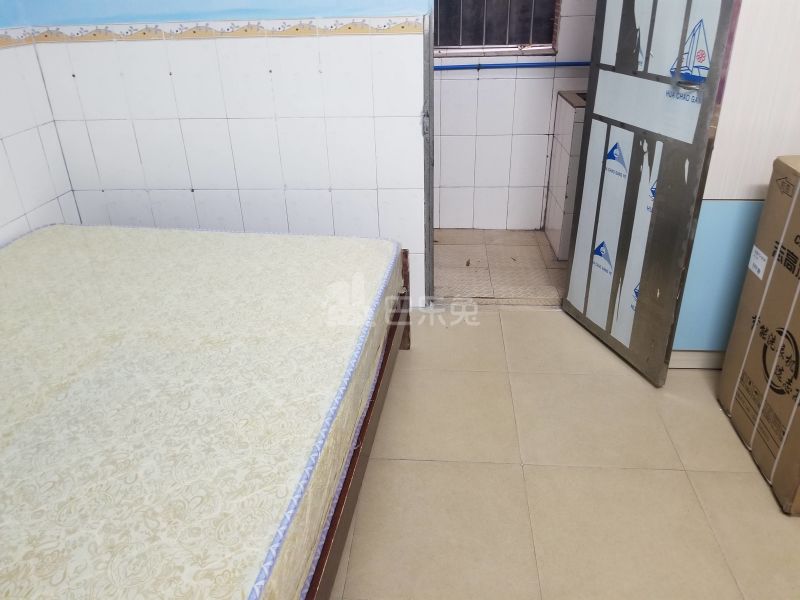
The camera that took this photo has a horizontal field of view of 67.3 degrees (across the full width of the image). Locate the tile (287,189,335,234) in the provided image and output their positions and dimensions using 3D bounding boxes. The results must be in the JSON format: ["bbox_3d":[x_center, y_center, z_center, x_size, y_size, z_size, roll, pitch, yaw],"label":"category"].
[{"bbox_3d":[-0.392,-0.344,2.644,0.201,0.298,0.010,0,28,4],"label":"tile"}]

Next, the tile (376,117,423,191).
[{"bbox_3d":[-0.001,-0.606,2.494,0.200,0.300,0.010,0,28,3],"label":"tile"}]

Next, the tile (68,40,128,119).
[{"bbox_3d":[-1.200,-0.871,2.404,0.200,0.295,0.010,1,28,4],"label":"tile"}]

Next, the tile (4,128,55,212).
[{"bbox_3d":[-1.471,-0.516,2.394,0.010,0.300,0.200,1,28,4],"label":"tile"}]

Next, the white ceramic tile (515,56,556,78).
[{"bbox_3d":[0.727,-1.238,3.200,0.200,0.112,0.010,1,28,4],"label":"white ceramic tile"}]

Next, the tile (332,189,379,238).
[{"bbox_3d":[-0.188,-0.338,2.614,0.200,0.298,0.010,1,29,4],"label":"tile"}]

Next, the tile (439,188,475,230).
[{"bbox_3d":[0.341,-0.546,3.578,0.200,0.262,0.010,1,28,4],"label":"tile"}]

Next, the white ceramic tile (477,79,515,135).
[{"bbox_3d":[0.524,-1.052,3.288,0.200,0.300,0.010,1,29,4],"label":"white ceramic tile"}]

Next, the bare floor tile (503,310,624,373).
[{"bbox_3d":[0.696,0.176,2.555,0.500,0.010,0.500,1,28,4],"label":"bare floor tile"}]

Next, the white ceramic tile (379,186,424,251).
[{"bbox_3d":[0.011,-0.334,2.585,0.200,0.295,0.010,1,28,4],"label":"white ceramic tile"}]

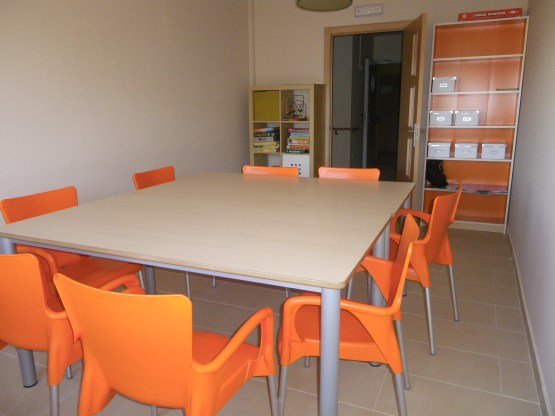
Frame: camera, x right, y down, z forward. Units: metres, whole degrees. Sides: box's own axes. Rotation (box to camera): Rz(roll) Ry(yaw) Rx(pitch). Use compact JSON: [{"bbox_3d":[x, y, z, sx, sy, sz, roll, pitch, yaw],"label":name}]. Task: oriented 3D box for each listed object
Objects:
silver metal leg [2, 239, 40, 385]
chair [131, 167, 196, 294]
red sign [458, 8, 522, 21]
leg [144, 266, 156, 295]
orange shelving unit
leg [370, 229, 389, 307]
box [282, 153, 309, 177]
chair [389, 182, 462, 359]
[{"bbox_3d":[-1.203,0.489,2.085,0.062,0.735,0.062,5,15,23],"label":"silver metal leg"},{"bbox_3d":[-0.696,0.148,3.280,0.540,0.830,0.560,6,15,28],"label":"chair"},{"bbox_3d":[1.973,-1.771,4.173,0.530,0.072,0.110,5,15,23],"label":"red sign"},{"bbox_3d":[-0.828,0.292,2.890,0.062,0.735,0.062,5,15,23],"label":"leg"},{"bbox_3d":[1.945,-0.777,4.508,0.800,2.010,0.280,5,15,23],"label":"orange shelving unit"},{"bbox_3d":[0.497,0.433,2.203,0.062,0.735,0.062,5,15,23],"label":"leg"},{"bbox_3d":[0.285,-0.481,5.324,0.330,0.330,0.360,5,15,23],"label":"box"},{"bbox_3d":[0.742,0.285,2.602,0.540,0.830,0.560,9,17,36],"label":"chair"}]

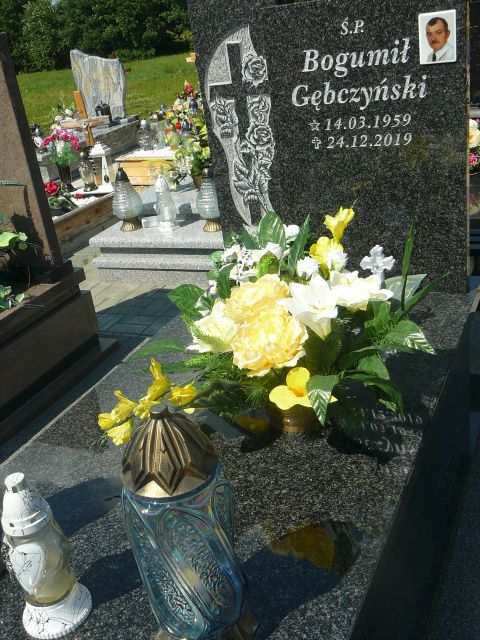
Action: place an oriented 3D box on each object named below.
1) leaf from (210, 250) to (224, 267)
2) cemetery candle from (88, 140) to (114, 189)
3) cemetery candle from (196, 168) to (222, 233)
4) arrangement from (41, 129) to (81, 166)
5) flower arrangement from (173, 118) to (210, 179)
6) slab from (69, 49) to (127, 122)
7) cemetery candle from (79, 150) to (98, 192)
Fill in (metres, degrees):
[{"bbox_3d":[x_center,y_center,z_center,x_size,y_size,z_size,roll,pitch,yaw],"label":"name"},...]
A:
[{"bbox_3d":[-0.055,-0.152,1.725,0.039,0.035,0.025,-4,25,9],"label":"leaf"},{"bbox_3d":[-0.970,-1.095,4.953,0.122,0.315,0.122,2,26,20],"label":"cemetery candle"},{"bbox_3d":[-0.169,-0.633,3.693,0.147,0.332,0.147,5,28,26],"label":"cemetery candle"},{"bbox_3d":[-1.272,-1.237,5.008,0.264,0.243,0.223,5,28,26],"label":"arrangement"},{"bbox_3d":[-0.294,-1.085,4.446,0.274,0.355,0.254,5,28,26],"label":"flower arrangement"},{"bbox_3d":[-1.575,-2.707,8.064,0.690,0.796,0.112,5,28,26],"label":"slab"},{"bbox_3d":[-1.073,-1.051,4.946,0.102,0.269,0.102,5,28,26],"label":"cemetery candle"}]

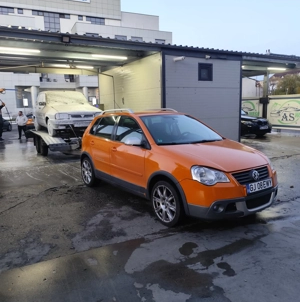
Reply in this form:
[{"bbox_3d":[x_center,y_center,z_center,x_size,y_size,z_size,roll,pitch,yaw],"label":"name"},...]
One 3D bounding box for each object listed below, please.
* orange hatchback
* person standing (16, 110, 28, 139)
[{"bbox_3d":[0.160,0.023,4.700,1.700,1.510,3.920,-7,10,-36],"label":"orange hatchback"},{"bbox_3d":[-7.867,-1.575,16.350,0.620,1.730,0.380,-1,8,6],"label":"person standing"}]

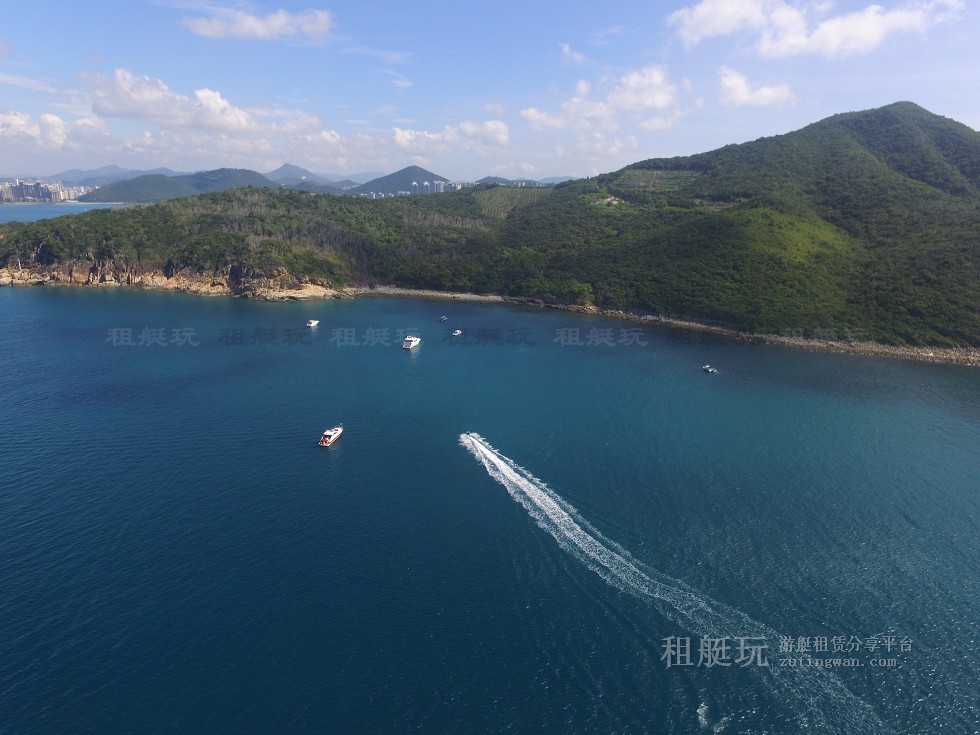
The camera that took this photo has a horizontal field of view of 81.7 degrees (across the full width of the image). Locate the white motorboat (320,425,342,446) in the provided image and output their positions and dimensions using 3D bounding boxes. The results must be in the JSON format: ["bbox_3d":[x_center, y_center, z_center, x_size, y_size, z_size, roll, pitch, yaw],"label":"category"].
[{"bbox_3d":[-65.241,28.237,235.777,4.200,4.000,13.700,5,18,15],"label":"white motorboat"}]

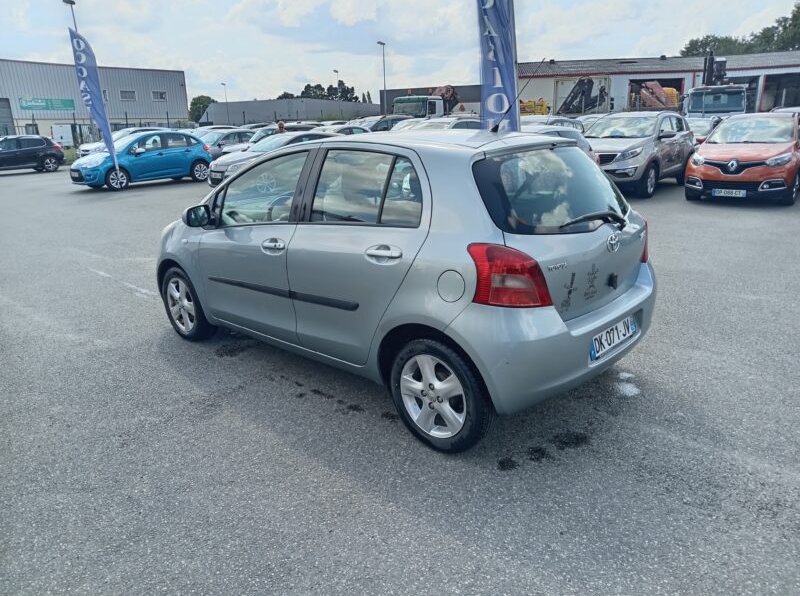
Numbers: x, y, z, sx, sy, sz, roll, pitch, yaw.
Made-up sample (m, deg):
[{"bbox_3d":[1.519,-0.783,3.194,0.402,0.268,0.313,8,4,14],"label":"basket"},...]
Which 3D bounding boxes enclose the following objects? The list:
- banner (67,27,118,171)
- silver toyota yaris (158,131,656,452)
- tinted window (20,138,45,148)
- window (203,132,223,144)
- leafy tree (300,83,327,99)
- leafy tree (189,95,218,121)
[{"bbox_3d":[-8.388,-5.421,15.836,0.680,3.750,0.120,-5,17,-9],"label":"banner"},{"bbox_3d":[-0.317,-0.400,4.125,3.750,1.530,1.700,13,22,41],"label":"silver toyota yaris"},{"bbox_3d":[-15.375,-6.471,24.225,0.120,0.410,0.980,9,20,31],"label":"tinted window"},{"bbox_3d":[-6.750,-5.731,20.800,1.250,0.480,0.400,3,17,15],"label":"window"},{"bbox_3d":[-16.295,-36.342,111.120,5.500,9.400,5.500,-2,17,0],"label":"leafy tree"},{"bbox_3d":[-26.950,-24.917,79.995,5.800,6.200,5.800,-2,17,0],"label":"leafy tree"}]

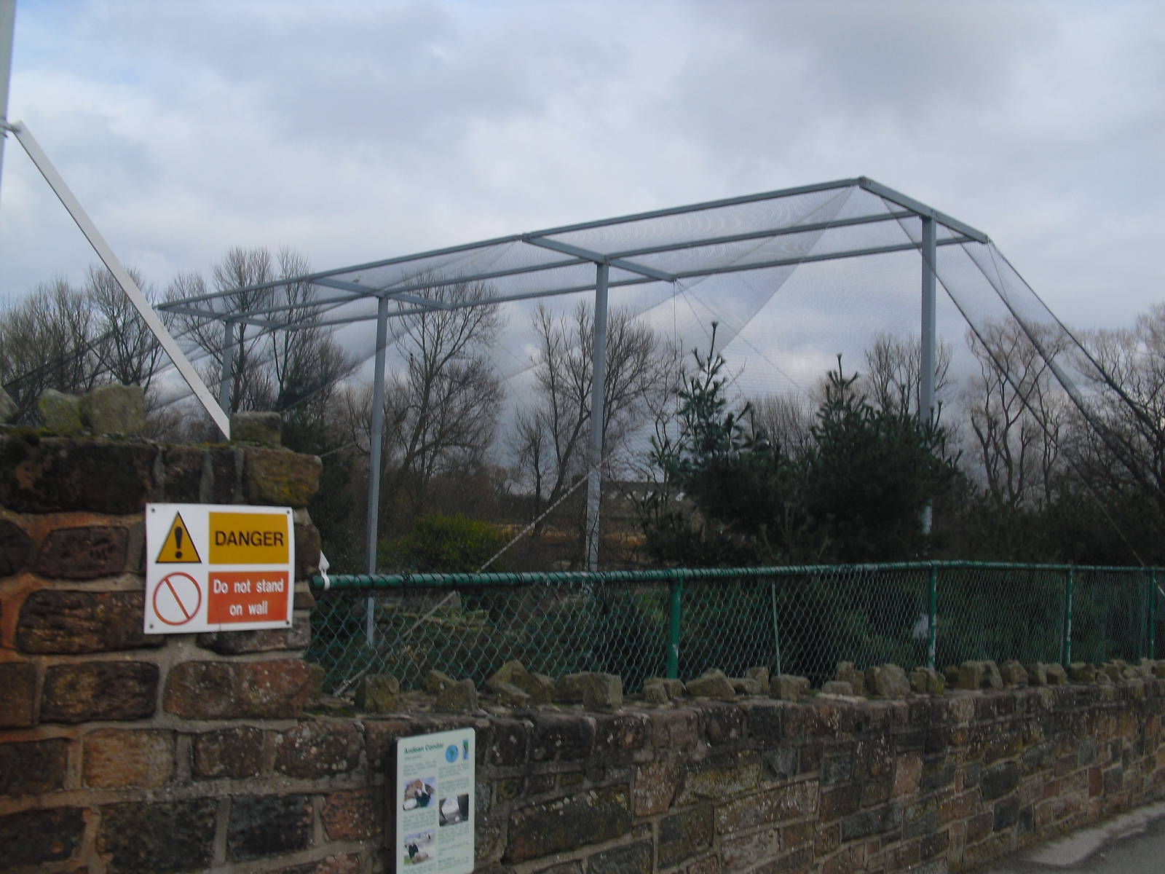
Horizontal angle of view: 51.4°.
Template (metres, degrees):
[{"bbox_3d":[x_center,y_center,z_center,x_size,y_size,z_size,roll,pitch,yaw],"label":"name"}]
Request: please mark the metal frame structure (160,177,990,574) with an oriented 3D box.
[{"bbox_3d":[-1.241,0.321,14.219,11.500,4.610,2.330,-1,-4,43],"label":"metal frame structure"}]

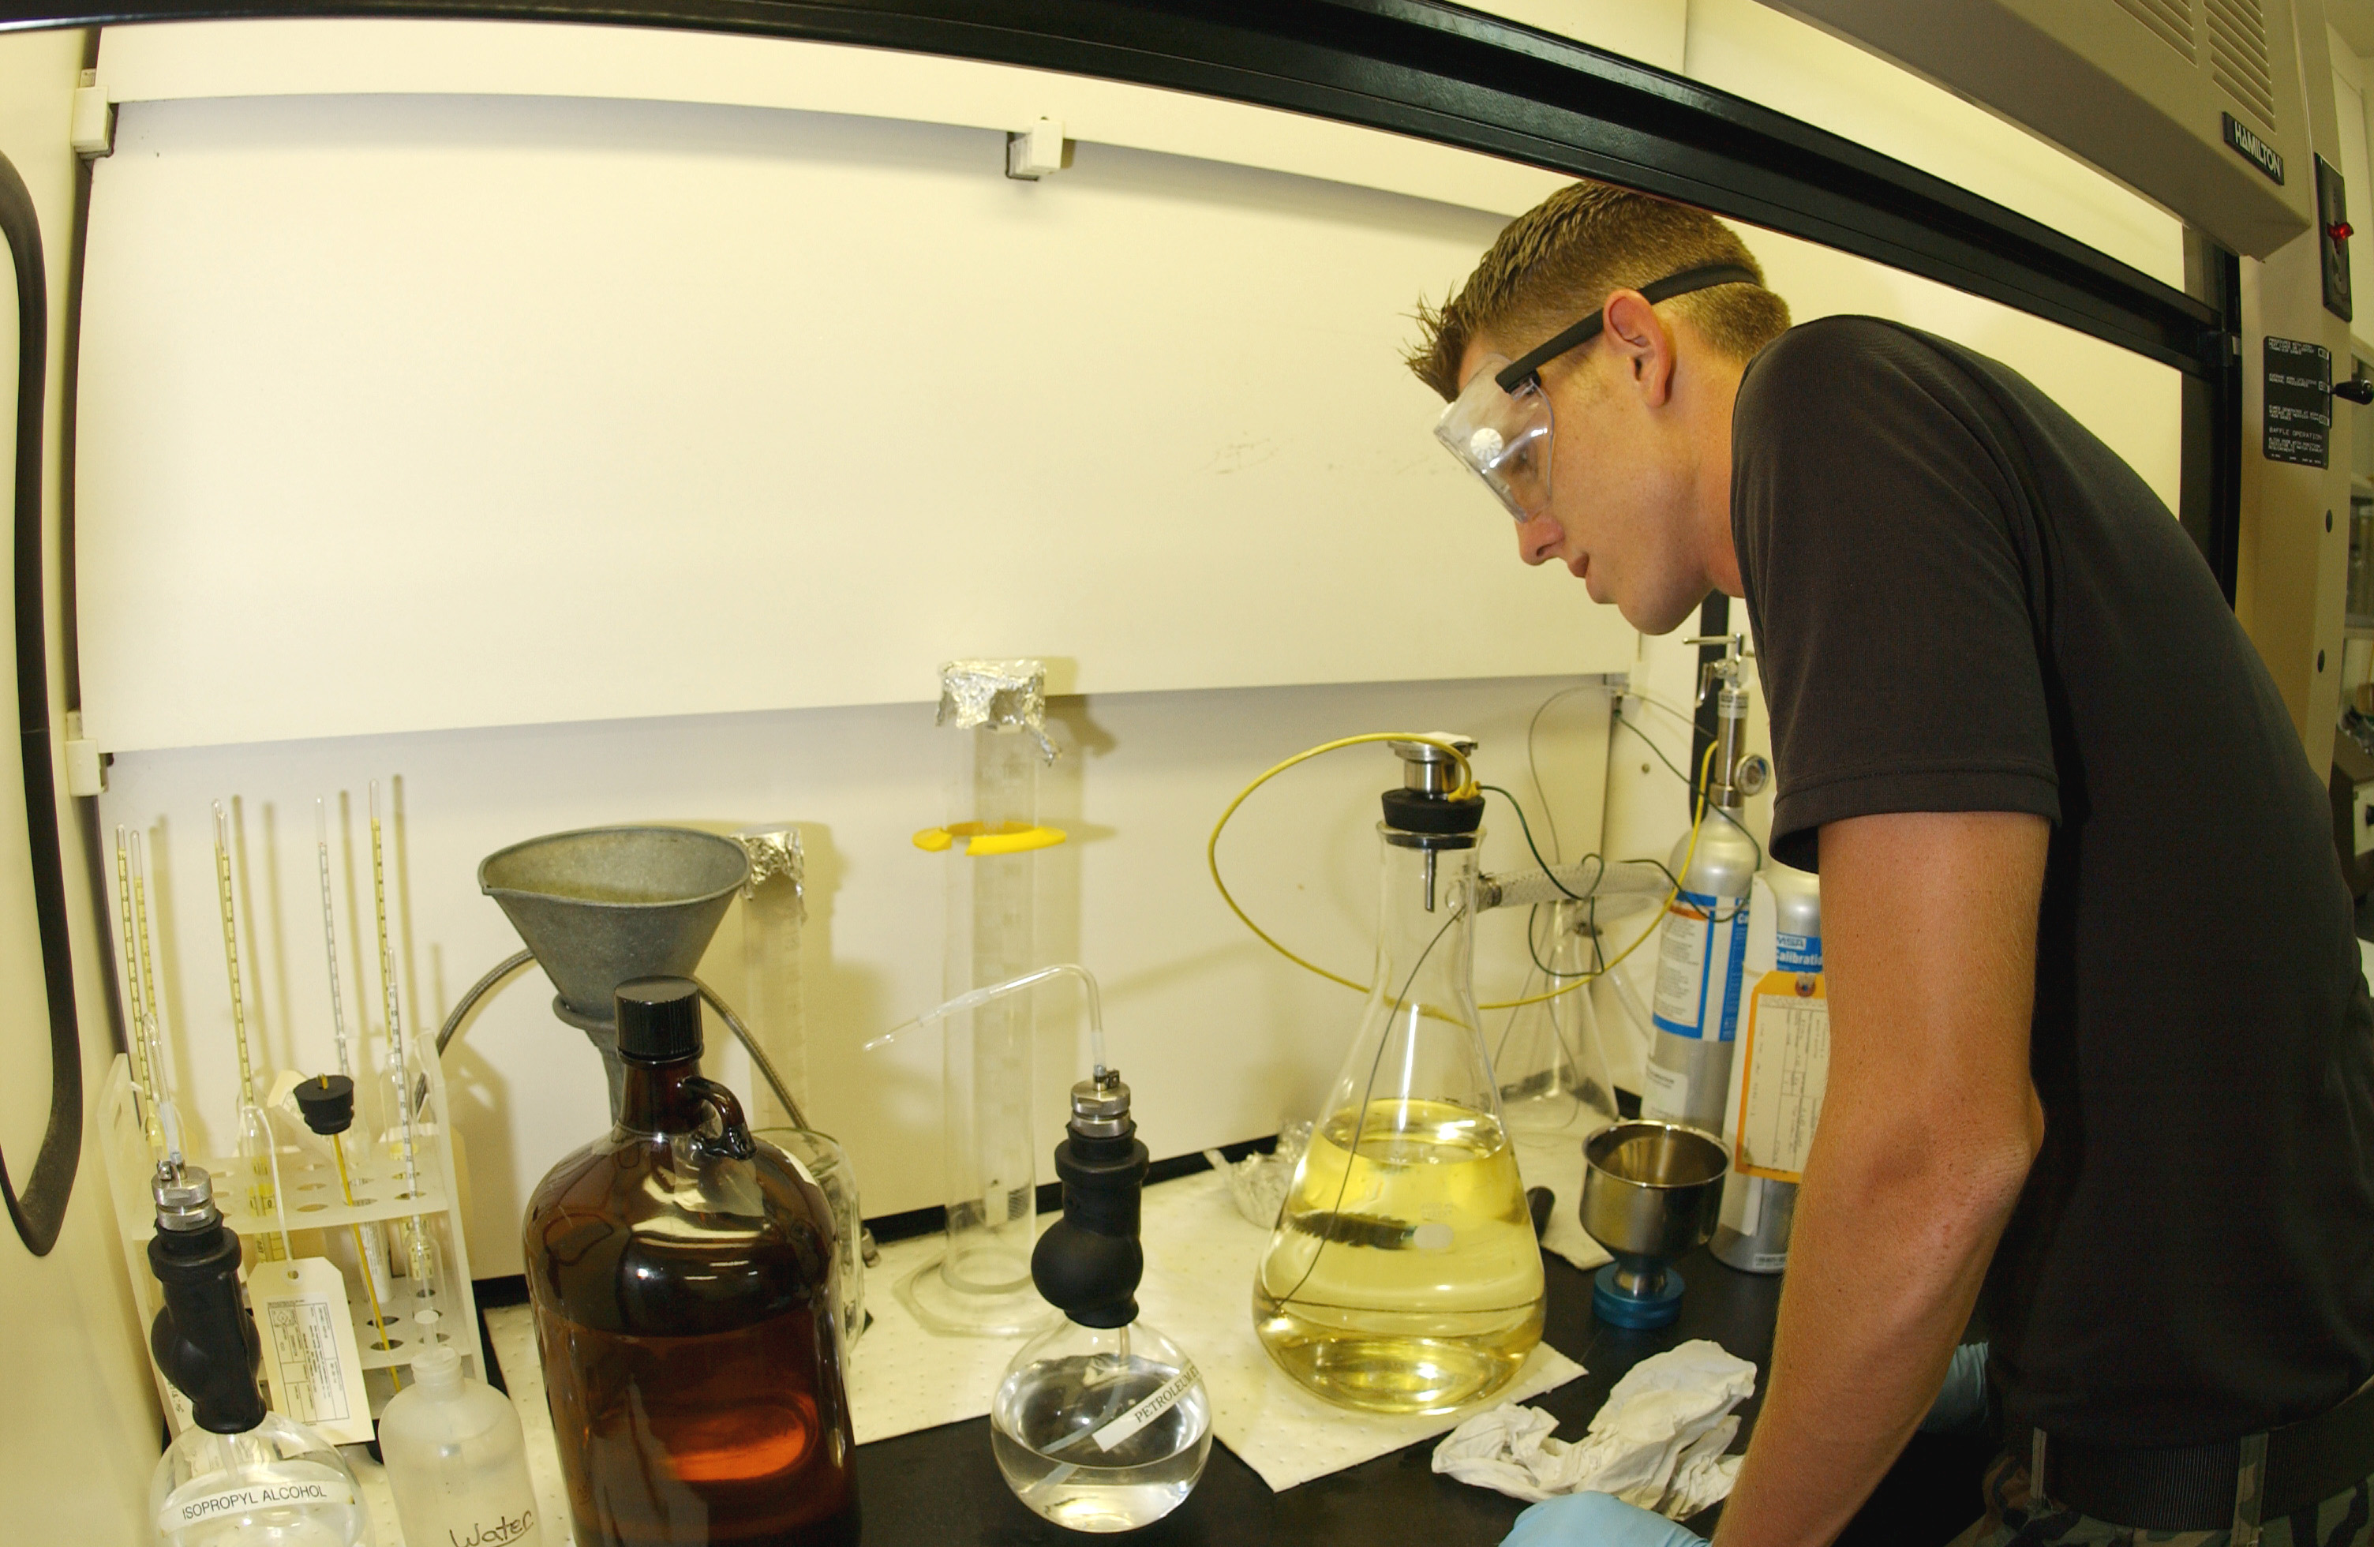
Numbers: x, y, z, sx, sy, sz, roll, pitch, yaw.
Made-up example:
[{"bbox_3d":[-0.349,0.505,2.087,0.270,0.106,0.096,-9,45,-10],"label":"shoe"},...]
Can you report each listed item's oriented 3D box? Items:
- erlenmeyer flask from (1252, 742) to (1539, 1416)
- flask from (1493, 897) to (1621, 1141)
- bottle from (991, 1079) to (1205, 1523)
[{"bbox_3d":[0.152,0.193,1.073,0.203,0.432,0.203,1,11,0],"label":"erlenmeyer flask"},{"bbox_3d":[0.348,0.219,1.484,0.131,0.232,0.131,3,11,10],"label":"flask"},{"bbox_3d":[-0.049,0.302,0.920,0.130,0.268,0.130,-2,11,-15],"label":"bottle"}]

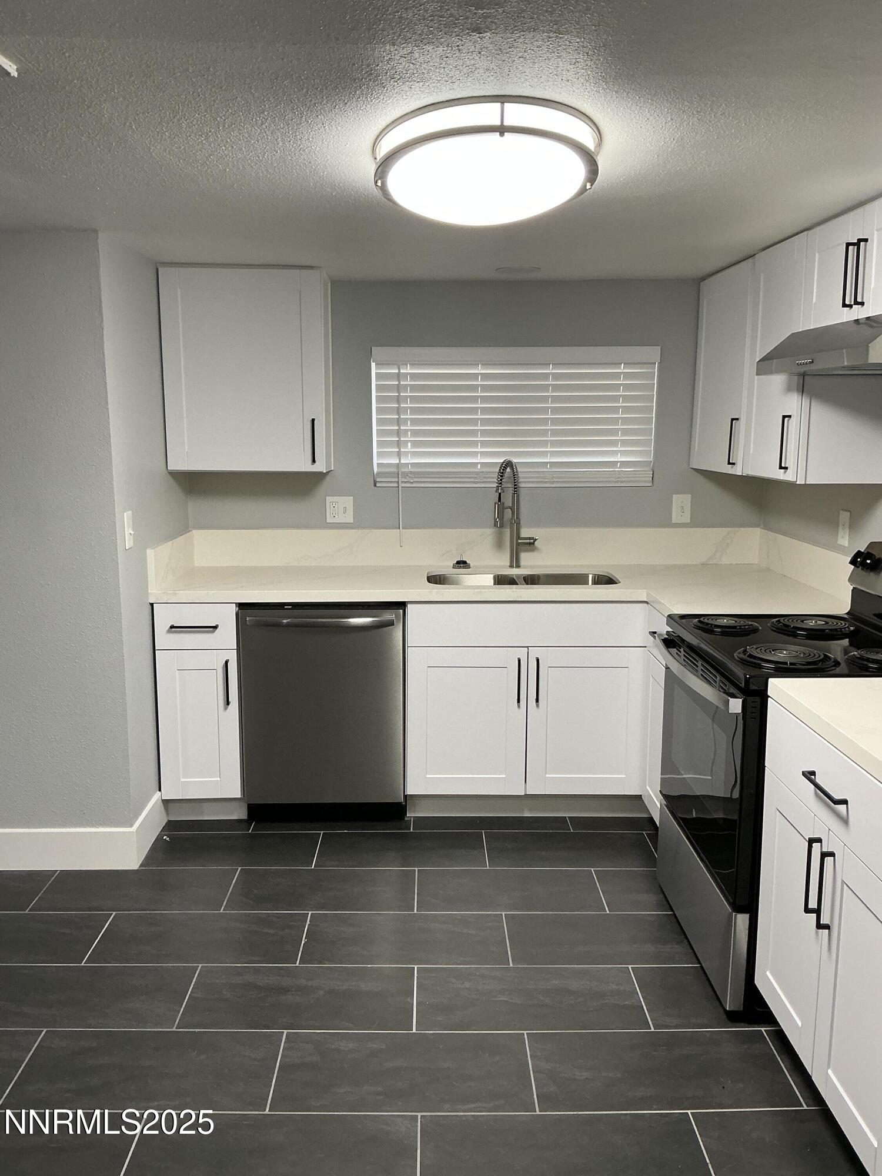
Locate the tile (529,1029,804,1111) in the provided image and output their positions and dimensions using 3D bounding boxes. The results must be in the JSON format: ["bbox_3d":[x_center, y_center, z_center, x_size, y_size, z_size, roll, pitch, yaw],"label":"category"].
[{"bbox_3d":[0.518,1.151,2.274,0.605,0.010,0.298,0,10,-1],"label":"tile"}]

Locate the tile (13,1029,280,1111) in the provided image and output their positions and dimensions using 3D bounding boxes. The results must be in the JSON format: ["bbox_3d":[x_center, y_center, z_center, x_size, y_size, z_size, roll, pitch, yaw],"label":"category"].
[{"bbox_3d":[-0.701,1.162,2.283,0.609,0.010,0.295,0,10,-1],"label":"tile"}]

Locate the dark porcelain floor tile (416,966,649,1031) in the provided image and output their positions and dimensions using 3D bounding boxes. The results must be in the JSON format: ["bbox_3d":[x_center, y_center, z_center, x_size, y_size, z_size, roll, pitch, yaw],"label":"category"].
[{"bbox_3d":[0.238,1.115,2.569,0.608,0.010,0.299,0,10,-1],"label":"dark porcelain floor tile"}]

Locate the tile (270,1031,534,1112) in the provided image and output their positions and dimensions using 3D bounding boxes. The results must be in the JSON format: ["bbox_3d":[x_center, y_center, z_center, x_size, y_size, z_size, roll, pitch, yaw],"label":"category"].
[{"bbox_3d":[-0.088,1.163,2.290,0.609,0.010,0.295,0,10,-1],"label":"tile"}]

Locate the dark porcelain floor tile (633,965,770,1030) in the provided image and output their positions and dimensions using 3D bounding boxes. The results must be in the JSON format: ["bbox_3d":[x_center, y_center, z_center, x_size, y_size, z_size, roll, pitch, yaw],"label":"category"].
[{"bbox_3d":[0.851,1.118,2.579,0.608,0.010,0.299,0,10,-1],"label":"dark porcelain floor tile"}]

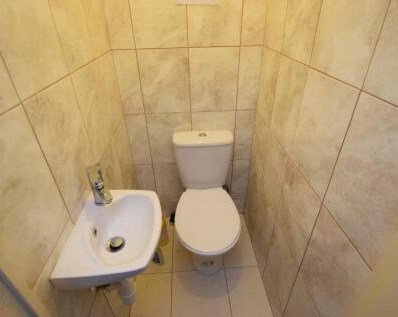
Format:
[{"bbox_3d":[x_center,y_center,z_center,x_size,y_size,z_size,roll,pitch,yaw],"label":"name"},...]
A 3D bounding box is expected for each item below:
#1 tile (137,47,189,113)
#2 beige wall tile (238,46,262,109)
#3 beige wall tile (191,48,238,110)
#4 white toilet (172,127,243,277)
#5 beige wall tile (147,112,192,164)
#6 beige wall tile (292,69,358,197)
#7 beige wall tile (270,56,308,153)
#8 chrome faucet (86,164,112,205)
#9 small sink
[{"bbox_3d":[-0.185,-0.419,1.315,0.269,0.350,0.010,-3,32,-2],"label":"tile"},{"bbox_3d":[0.278,-0.441,1.333,0.118,0.350,0.010,-3,32,-2],"label":"beige wall tile"},{"bbox_3d":[0.084,-0.432,1.326,0.270,0.350,0.010,-3,32,-2],"label":"beige wall tile"},{"bbox_3d":[0.042,0.312,1.404,0.360,0.763,0.632,-3,32,-2],"label":"white toilet"},{"bbox_3d":[-0.178,-0.121,1.503,0.269,0.354,0.010,-3,32,-2],"label":"beige wall tile"},{"bbox_3d":[0.380,-0.088,0.770,0.010,0.350,0.278,-3,32,-2],"label":"beige wall tile"},{"bbox_3d":[0.364,-0.234,1.002,0.010,0.350,0.271,-3,32,-2],"label":"beige wall tile"},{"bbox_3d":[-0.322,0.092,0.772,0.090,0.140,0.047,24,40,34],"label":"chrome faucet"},{"bbox_3d":[-0.246,0.250,0.762,0.267,0.125,0.332,-3,32,-2],"label":"small sink"}]

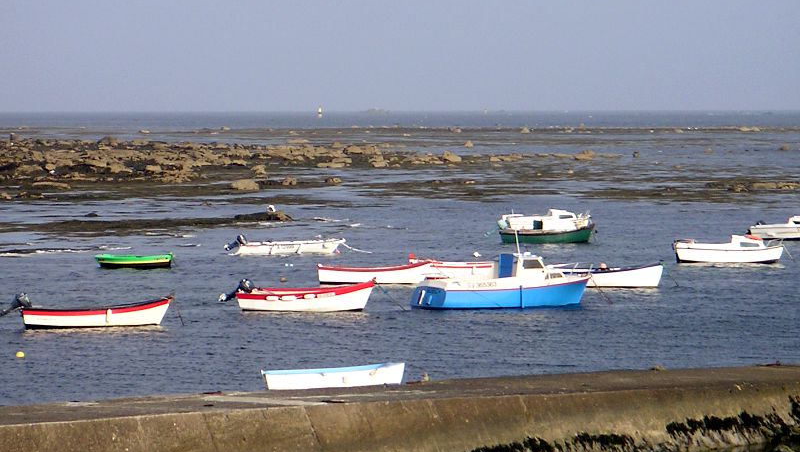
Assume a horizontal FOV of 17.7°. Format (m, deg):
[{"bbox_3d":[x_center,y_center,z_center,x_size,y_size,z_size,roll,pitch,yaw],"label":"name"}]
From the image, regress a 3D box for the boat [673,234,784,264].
[{"bbox_3d":[14.711,1.096,114.469,4.846,1.348,1.793,0,3,-8],"label":"boat"}]

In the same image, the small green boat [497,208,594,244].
[{"bbox_3d":[7.601,0.108,132.271,4.909,1.812,1.865,0,3,-10],"label":"small green boat"}]

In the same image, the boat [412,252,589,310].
[{"bbox_3d":[3.717,1.934,88.780,6.271,1.902,2.320,-1,3,-27],"label":"boat"}]

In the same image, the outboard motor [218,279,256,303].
[{"bbox_3d":[-5.523,2.259,87.141,1.150,0.580,0.420,-42,-4,8],"label":"outboard motor"}]

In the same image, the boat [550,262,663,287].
[{"bbox_3d":[7.713,1.935,99.217,4.930,0.978,1.775,0,3,4],"label":"boat"}]

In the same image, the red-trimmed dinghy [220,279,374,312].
[{"bbox_3d":[-3.396,2.373,87.343,5.192,1.150,1.765,0,3,9],"label":"red-trimmed dinghy"}]

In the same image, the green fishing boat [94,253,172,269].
[{"bbox_3d":[-11.466,1.545,111.024,3.319,0.716,1.327,0,3,-3],"label":"green fishing boat"}]

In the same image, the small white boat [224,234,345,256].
[{"bbox_3d":[-5.366,0.946,120.900,5.568,1.000,2.005,0,3,-4],"label":"small white boat"}]

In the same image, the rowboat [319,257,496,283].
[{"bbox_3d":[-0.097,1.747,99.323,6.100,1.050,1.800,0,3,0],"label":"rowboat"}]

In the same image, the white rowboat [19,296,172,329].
[{"bbox_3d":[-9.496,2.727,80.509,4.767,1.046,1.668,0,3,-5],"label":"white rowboat"}]

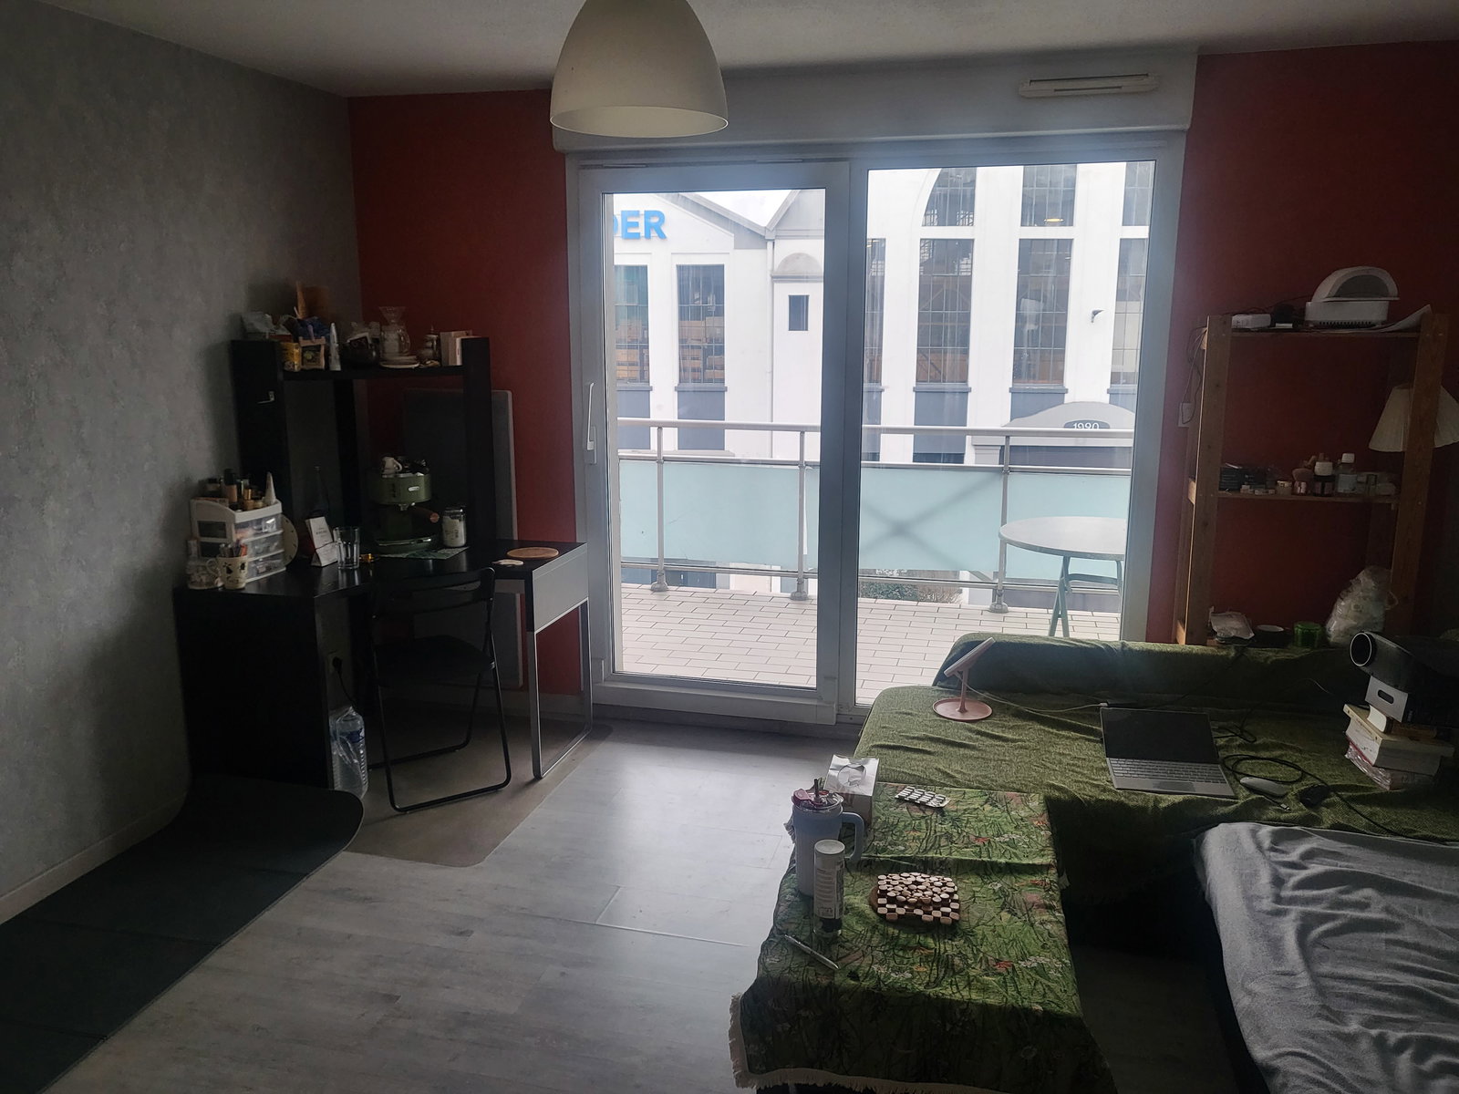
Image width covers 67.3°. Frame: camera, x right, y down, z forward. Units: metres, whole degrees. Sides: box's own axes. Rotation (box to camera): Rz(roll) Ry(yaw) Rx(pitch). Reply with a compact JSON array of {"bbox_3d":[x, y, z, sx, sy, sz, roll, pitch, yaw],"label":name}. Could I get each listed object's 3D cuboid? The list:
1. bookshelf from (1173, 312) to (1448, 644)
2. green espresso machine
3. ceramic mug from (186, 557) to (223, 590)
[{"bbox_3d":[1.805,0.066,3.519,0.640,1.590,0.280,3,12,14],"label":"bookshelf"},{"bbox_3d":[-1.216,-0.152,4.032,0.245,0.300,0.290,-8,15,-34],"label":"green espresso machine"},{"bbox_3d":[-1.648,0.080,3.446,0.100,0.088,0.088,3,12,14],"label":"ceramic mug"}]

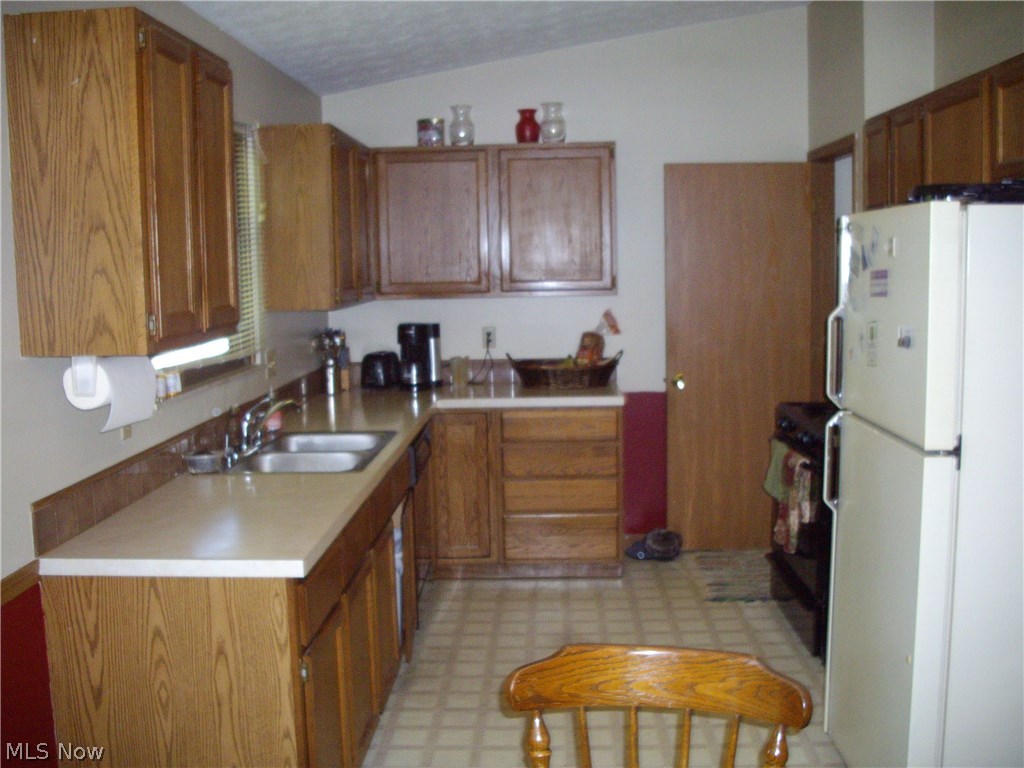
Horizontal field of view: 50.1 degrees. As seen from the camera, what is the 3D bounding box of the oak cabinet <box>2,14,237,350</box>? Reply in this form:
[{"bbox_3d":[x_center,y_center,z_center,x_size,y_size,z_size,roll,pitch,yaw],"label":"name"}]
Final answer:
[{"bbox_3d":[-0.960,-0.491,2.829,0.319,0.769,0.700,0,7,3],"label":"oak cabinet"}]

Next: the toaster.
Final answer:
[{"bbox_3d":[-0.690,-0.077,5.784,0.192,0.191,0.225,0,7,3],"label":"toaster"}]

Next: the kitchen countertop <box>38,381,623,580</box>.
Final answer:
[{"bbox_3d":[-0.281,0.227,4.238,1.544,0.043,3.369,0,7,3],"label":"kitchen countertop"}]

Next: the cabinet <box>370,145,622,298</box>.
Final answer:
[{"bbox_3d":[-0.092,-0.830,5.660,1.240,0.759,0.318,-1,7,2],"label":"cabinet"}]

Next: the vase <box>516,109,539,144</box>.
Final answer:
[{"bbox_3d":[0.080,-1.300,5.541,0.124,0.175,0.124,0,7,3],"label":"vase"}]

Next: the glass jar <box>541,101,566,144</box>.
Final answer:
[{"bbox_3d":[0.210,-1.316,5.534,0.127,0.207,0.126,0,7,3],"label":"glass jar"}]

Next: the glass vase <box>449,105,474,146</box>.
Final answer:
[{"bbox_3d":[-0.254,-1.312,5.589,0.128,0.220,0.128,-1,7,2],"label":"glass vase"}]

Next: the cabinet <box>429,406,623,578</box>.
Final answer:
[{"bbox_3d":[0.081,0.507,5.664,0.928,0.872,0.610,-1,7,2],"label":"cabinet"}]

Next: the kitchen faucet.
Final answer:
[{"bbox_3d":[-0.892,0.159,3.893,0.220,0.190,0.280,0,7,3],"label":"kitchen faucet"}]

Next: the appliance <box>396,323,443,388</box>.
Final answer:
[{"bbox_3d":[-0.481,-0.149,5.756,0.190,0.347,0.210,1,7,14],"label":"appliance"}]

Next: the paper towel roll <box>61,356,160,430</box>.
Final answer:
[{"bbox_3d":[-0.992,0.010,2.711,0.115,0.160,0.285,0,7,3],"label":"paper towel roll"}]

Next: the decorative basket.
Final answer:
[{"bbox_3d":[0.274,-0.070,5.685,0.598,0.187,0.330,-1,7,2],"label":"decorative basket"}]

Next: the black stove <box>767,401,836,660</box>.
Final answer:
[{"bbox_3d":[1.491,0.584,4.544,0.648,0.940,0.760,-1,7,2],"label":"black stove"}]

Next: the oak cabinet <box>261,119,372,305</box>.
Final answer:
[{"bbox_3d":[-0.856,-0.750,5.068,0.309,0.759,1.115,-1,7,2],"label":"oak cabinet"}]

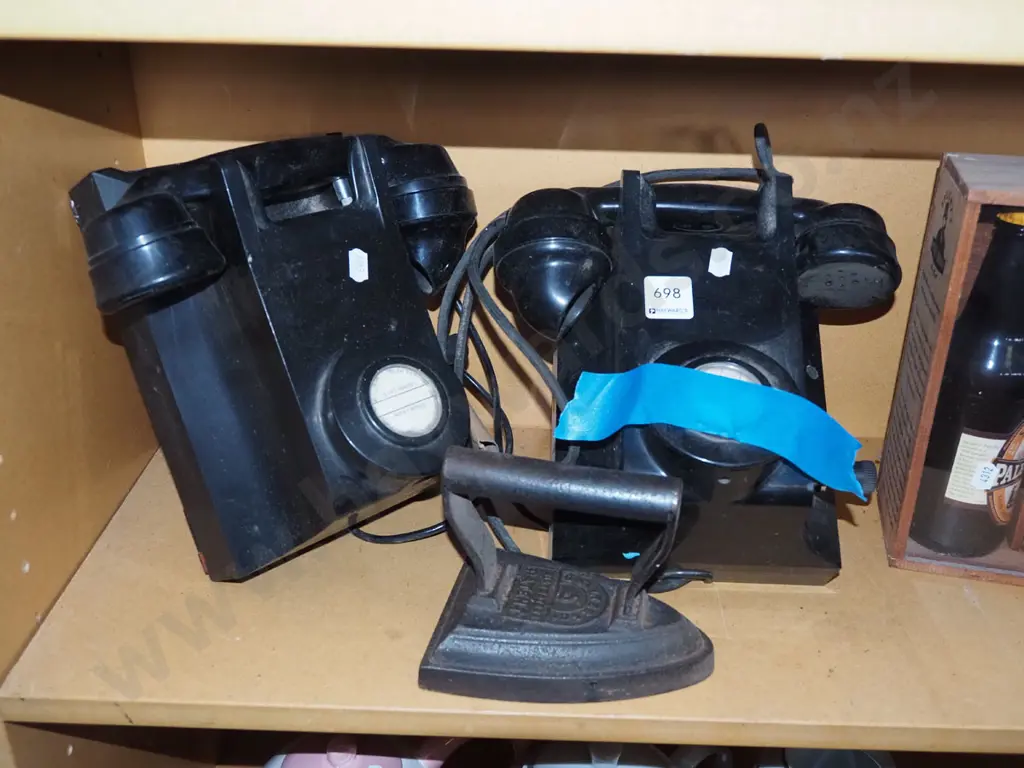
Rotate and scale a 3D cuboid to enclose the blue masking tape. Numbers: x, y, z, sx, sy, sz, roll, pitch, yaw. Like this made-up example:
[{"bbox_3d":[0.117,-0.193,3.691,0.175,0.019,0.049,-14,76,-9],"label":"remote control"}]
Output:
[{"bbox_3d":[0.112,0.025,0.541,0.178,0.066,0.050,12,-10,14],"label":"blue masking tape"}]

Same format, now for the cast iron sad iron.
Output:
[{"bbox_3d":[0.038,0.095,0.502,0.152,0.117,0.101,7,27,10],"label":"cast iron sad iron"}]

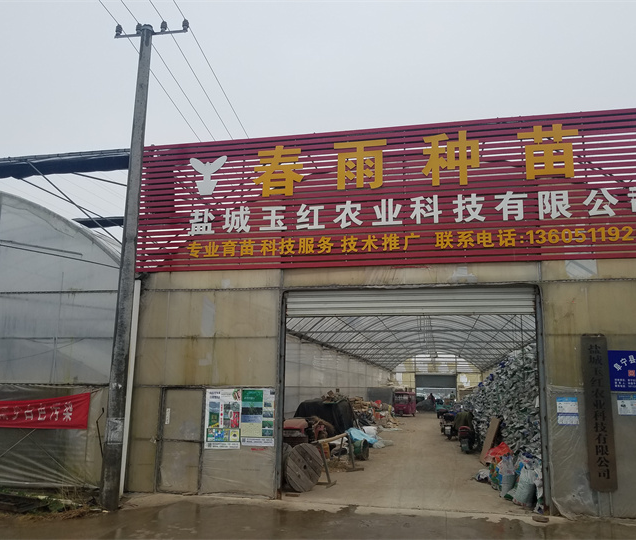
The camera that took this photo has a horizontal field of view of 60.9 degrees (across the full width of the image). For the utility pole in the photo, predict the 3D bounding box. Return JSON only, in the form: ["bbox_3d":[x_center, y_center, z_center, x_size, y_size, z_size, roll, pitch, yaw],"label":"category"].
[{"bbox_3d":[-2.658,-0.407,7.928,1.246,7.327,0.250,-2,-13,8],"label":"utility pole"}]

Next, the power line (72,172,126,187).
[{"bbox_3d":[-4.037,-1.671,9.969,1.297,0.030,0.030,15,-8,15],"label":"power line"}]

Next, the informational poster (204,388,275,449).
[{"bbox_3d":[-1.198,2.285,8.305,1.140,0.910,0.015,-1,-12,12],"label":"informational poster"}]

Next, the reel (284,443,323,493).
[{"bbox_3d":[-0.343,3.175,8.782,0.740,0.740,0.460,12,-16,-40],"label":"reel"}]

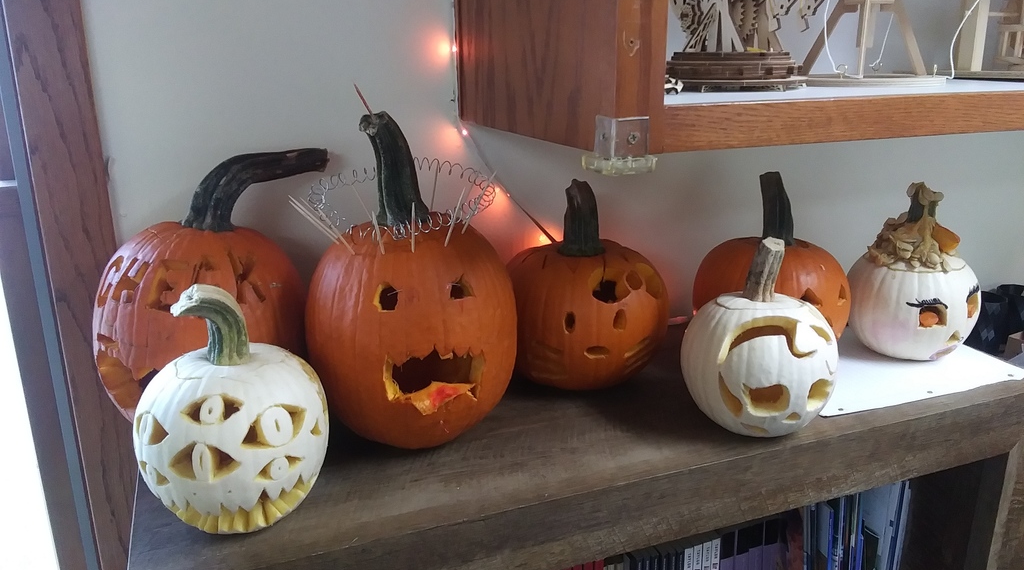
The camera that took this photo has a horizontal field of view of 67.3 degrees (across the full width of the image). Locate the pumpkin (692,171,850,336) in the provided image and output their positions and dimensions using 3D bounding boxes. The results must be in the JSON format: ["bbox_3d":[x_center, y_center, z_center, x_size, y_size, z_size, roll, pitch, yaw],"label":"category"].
[{"bbox_3d":[0.344,-0.027,1.014,0.198,0.245,0.198,-8,18,-25],"label":"pumpkin"}]

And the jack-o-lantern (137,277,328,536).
[{"bbox_3d":[-0.238,0.098,0.652,0.156,0.214,0.156,-9,19,-28],"label":"jack-o-lantern"}]

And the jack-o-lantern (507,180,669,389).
[{"bbox_3d":[0.087,-0.003,0.930,0.204,0.249,0.204,-1,16,-3],"label":"jack-o-lantern"}]

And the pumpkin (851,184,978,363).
[{"bbox_3d":[0.527,-0.017,1.002,0.154,0.231,0.154,-4,17,-12],"label":"pumpkin"}]

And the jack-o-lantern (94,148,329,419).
[{"bbox_3d":[-0.307,0.015,0.792,0.231,0.296,0.203,-1,16,-1],"label":"jack-o-lantern"}]

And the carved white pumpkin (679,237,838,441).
[{"bbox_3d":[0.261,0.052,0.809,0.158,0.210,0.158,-4,17,-12],"label":"carved white pumpkin"}]

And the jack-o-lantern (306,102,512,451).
[{"bbox_3d":[-0.102,-0.004,0.778,0.213,0.339,0.213,-5,17,-17],"label":"jack-o-lantern"}]

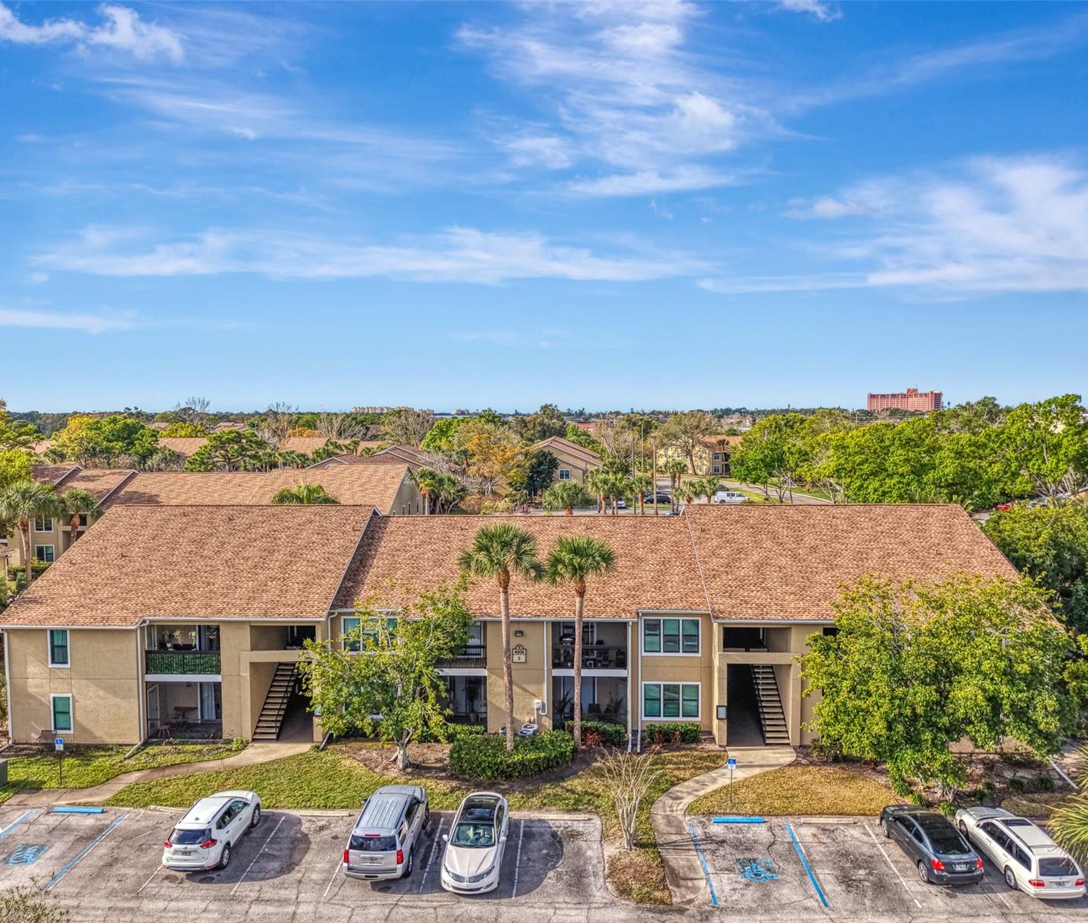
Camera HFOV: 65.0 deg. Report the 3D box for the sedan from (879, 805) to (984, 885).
[{"bbox_3d":[12.050,11.621,26.598,1.760,1.420,4.450,0,3,1],"label":"sedan"}]

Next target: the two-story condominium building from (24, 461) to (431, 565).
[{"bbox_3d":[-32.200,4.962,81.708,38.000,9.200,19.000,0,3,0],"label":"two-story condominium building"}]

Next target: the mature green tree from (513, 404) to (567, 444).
[{"bbox_3d":[-0.749,-4.759,189.042,12.000,15.300,12.000,0,3,0],"label":"mature green tree"}]

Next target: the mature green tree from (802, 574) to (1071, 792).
[{"bbox_3d":[13.993,8.063,30.218,9.300,8.100,8.500,0,3,0],"label":"mature green tree"}]

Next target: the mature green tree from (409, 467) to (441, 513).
[{"bbox_3d":[-11.376,5.072,82.416,3.300,8.900,3.300,0,3,0],"label":"mature green tree"}]

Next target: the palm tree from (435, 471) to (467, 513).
[{"bbox_3d":[-11.394,5.051,104.462,3.900,7.529,3.800,0,3,0],"label":"palm tree"}]

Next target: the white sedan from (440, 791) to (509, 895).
[{"bbox_3d":[-2.150,11.907,27.063,1.900,1.480,4.930,0,3,3],"label":"white sedan"}]

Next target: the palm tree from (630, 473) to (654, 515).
[{"bbox_3d":[13.595,4.836,118.473,3.400,6.350,3.300,0,3,0],"label":"palm tree"}]

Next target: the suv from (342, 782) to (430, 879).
[{"bbox_3d":[-5.000,11.677,27.500,2.060,1.890,5.180,0,3,2],"label":"suv"}]

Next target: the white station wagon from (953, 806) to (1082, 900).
[{"bbox_3d":[15.708,12.744,28.355,1.800,1.500,4.830,0,3,-2],"label":"white station wagon"}]

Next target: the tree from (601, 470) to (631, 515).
[{"bbox_3d":[9.334,4.446,108.941,3.700,6.200,3.700,0,3,0],"label":"tree"}]

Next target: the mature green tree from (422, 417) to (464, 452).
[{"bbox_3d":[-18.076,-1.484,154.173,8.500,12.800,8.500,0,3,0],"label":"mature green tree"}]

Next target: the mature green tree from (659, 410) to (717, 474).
[{"bbox_3d":[32.742,-4.017,193.080,12.800,14.600,12.500,0,3,0],"label":"mature green tree"}]

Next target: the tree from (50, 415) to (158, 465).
[{"bbox_3d":[-62.999,0.326,122.212,14.200,13.900,14.000,0,3,0],"label":"tree"}]

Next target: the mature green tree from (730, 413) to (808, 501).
[{"bbox_3d":[35.457,-0.349,134.193,12.000,13.900,11.500,0,3,0],"label":"mature green tree"}]

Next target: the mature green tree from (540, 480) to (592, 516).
[{"bbox_3d":[2.449,5.352,92.465,5.200,6.300,5.200,0,3,0],"label":"mature green tree"}]

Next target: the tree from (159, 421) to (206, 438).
[{"bbox_3d":[-89.718,-3.764,212.133,11.000,12.775,10.500,0,3,0],"label":"tree"}]

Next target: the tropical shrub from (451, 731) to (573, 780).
[{"bbox_3d":[-1.265,11.364,33.314,4.800,1.150,2.500,0,3,0],"label":"tropical shrub"}]

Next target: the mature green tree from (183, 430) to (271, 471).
[{"bbox_3d":[-41.687,1.887,112.284,11.000,11.900,11.000,0,3,0],"label":"mature green tree"}]

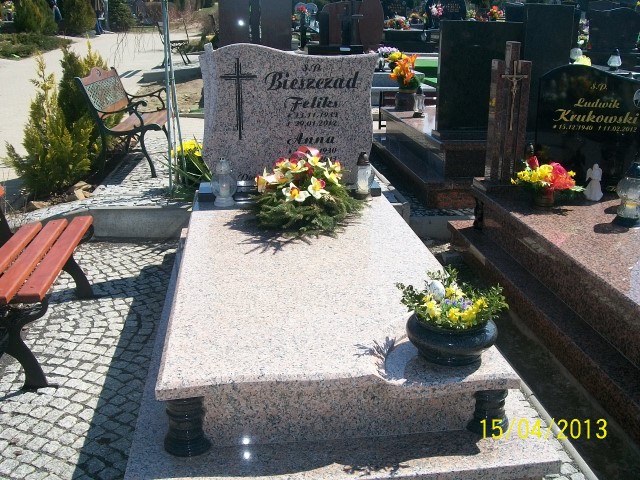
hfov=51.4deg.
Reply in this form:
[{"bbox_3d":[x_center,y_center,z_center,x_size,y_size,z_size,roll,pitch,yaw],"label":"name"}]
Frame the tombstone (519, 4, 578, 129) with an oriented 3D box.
[{"bbox_3d":[1.440,-1.105,4.324,0.330,0.790,0.090,-2,17,-7],"label":"tombstone"}]

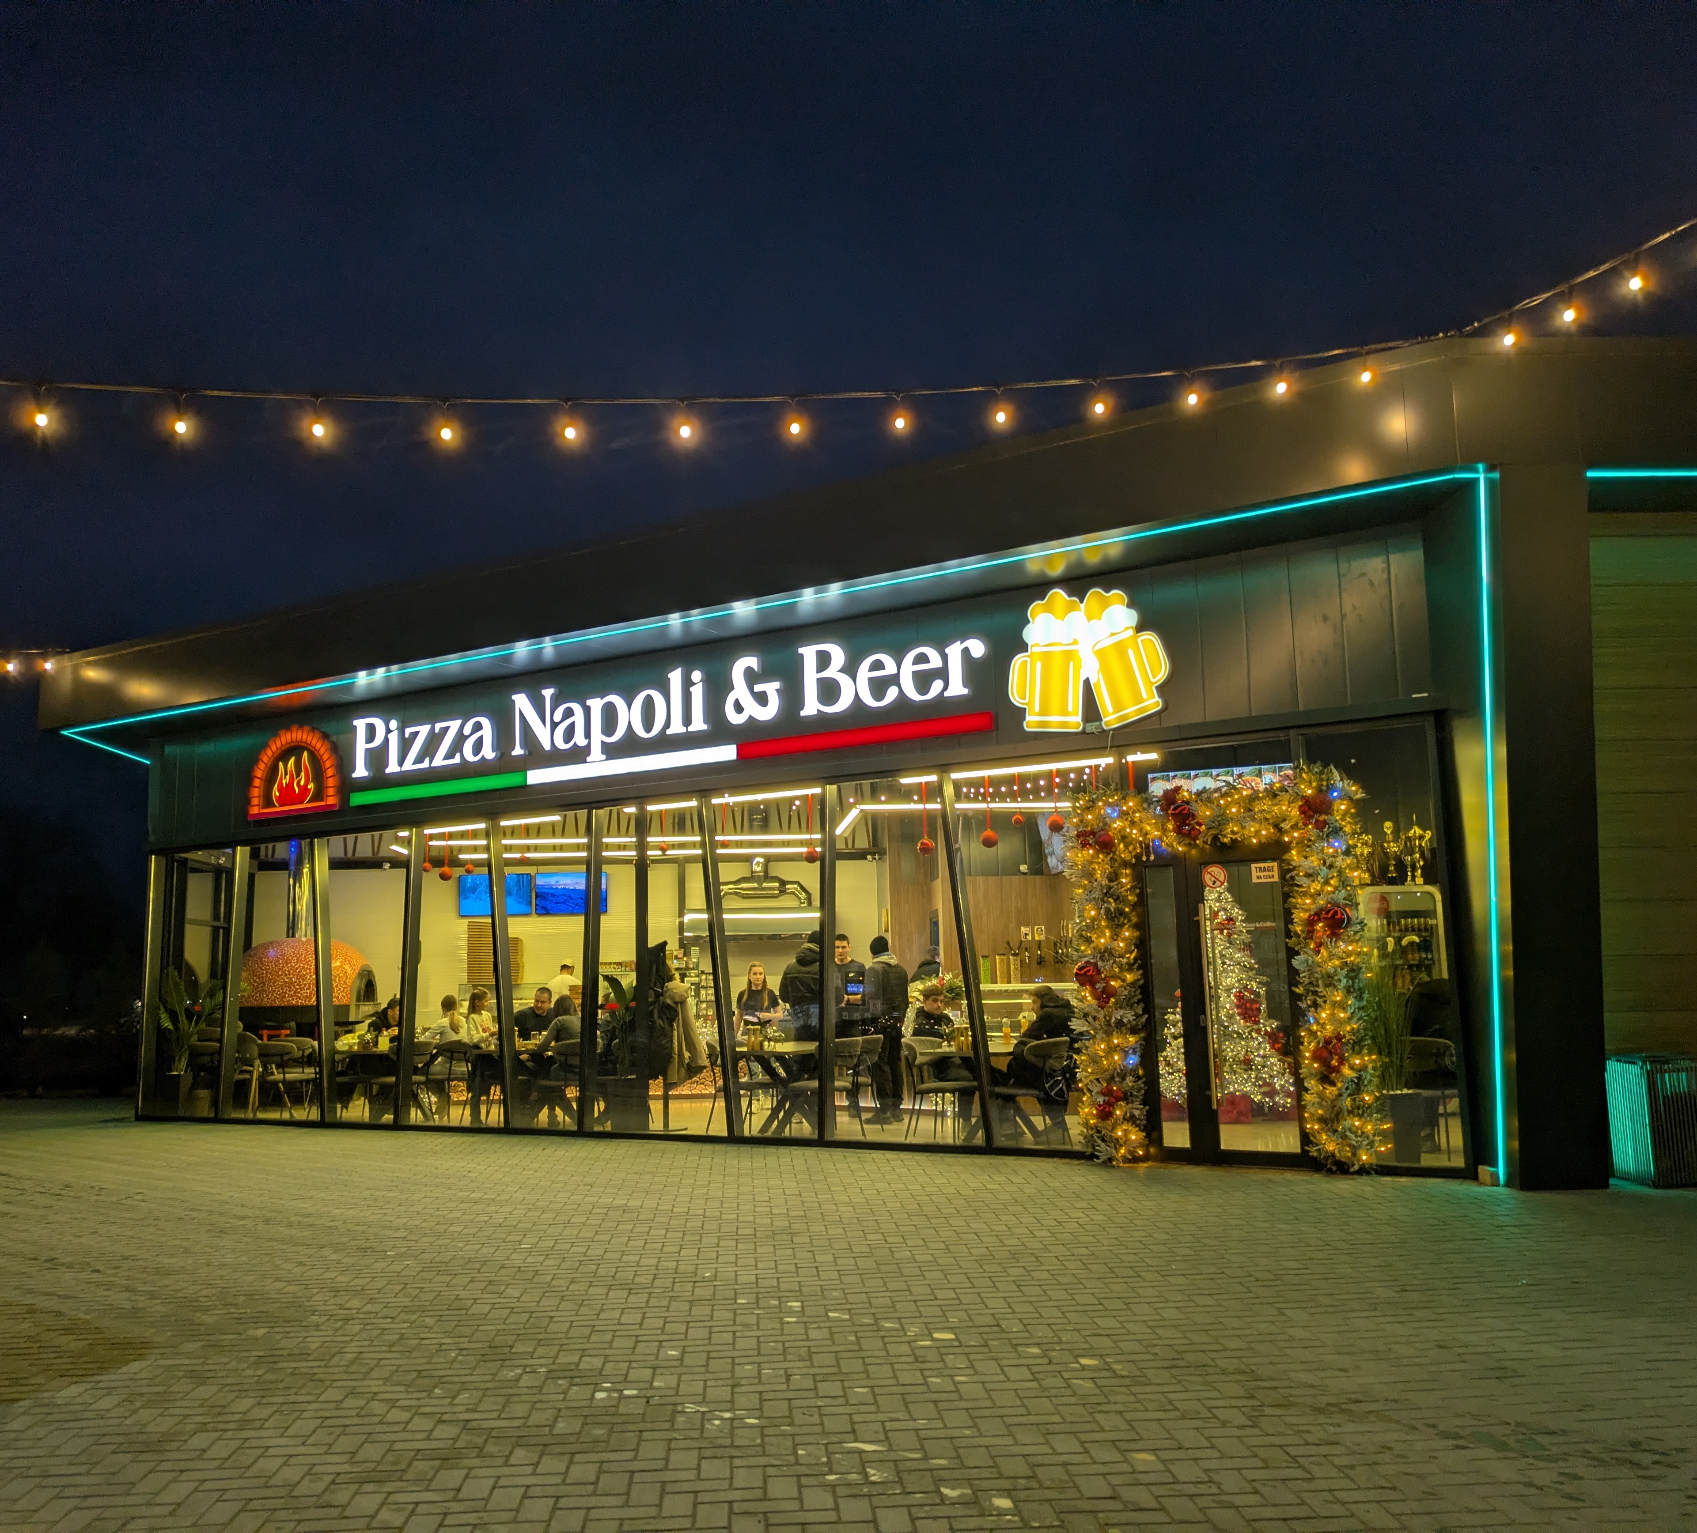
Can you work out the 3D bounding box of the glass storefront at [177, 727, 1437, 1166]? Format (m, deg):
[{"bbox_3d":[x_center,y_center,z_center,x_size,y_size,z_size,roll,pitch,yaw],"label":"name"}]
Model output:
[{"bbox_3d":[-1.973,1.759,12.921,13.709,2.938,0.255,-6,-9,31],"label":"glass storefront"}]

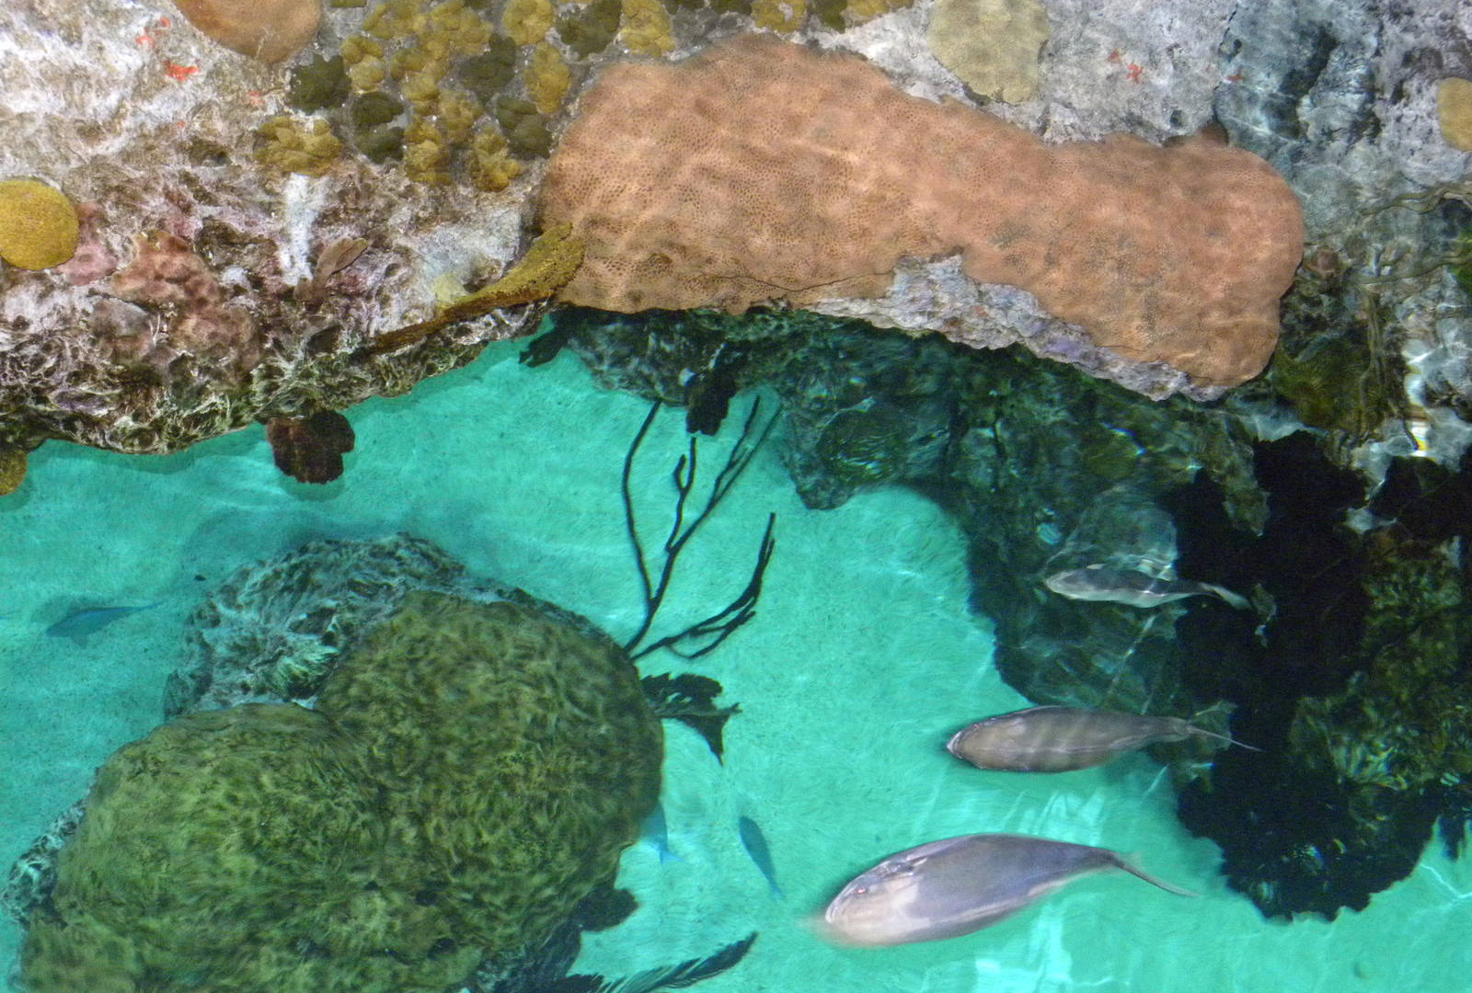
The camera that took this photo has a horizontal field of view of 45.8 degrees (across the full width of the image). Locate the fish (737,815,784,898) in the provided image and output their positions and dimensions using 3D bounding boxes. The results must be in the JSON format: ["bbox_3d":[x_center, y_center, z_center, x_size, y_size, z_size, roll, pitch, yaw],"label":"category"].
[{"bbox_3d":[0.055,0.796,3.850,0.033,0.066,0.205,-23,64,-12],"label":"fish"}]

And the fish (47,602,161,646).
[{"bbox_3d":[-1.525,0.306,4.200,0.279,0.089,0.045,-16,63,-8],"label":"fish"}]

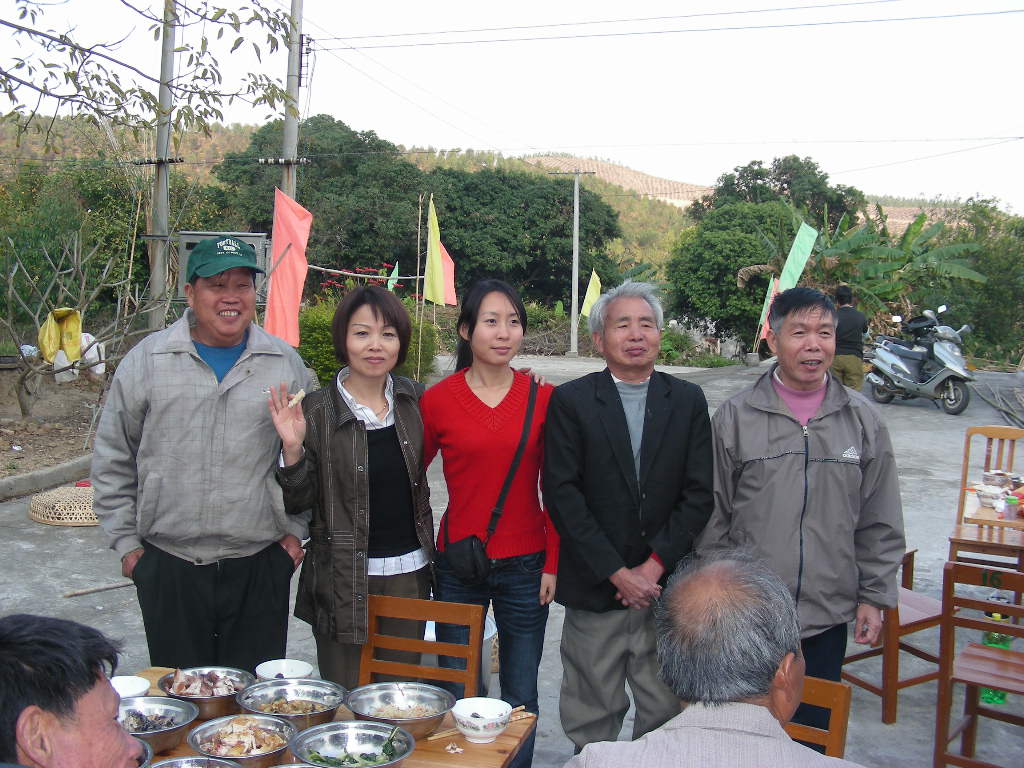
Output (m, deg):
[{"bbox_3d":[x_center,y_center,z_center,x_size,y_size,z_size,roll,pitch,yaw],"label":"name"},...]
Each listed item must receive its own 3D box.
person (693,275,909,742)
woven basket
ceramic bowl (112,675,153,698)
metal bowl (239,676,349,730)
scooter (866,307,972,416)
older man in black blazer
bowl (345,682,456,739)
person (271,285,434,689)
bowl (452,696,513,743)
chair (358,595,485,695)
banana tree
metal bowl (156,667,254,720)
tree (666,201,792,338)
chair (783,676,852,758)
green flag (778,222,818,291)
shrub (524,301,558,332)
[{"bbox_3d":[0.750,0.550,2.973,0.540,1.599,0.320,2,5,12],"label":"person"},{"bbox_3d":[-2.908,0.812,7.676,0.780,0.160,0.780,1,5,0],"label":"woven basket"},{"bbox_3d":[-0.792,0.642,2.292,0.114,0.058,0.114,0,5,0],"label":"ceramic bowl"},{"bbox_3d":[-0.436,0.659,2.245,0.212,0.070,0.212,2,5,0],"label":"metal bowl"},{"bbox_3d":[5.063,-0.268,14.000,0.690,1.170,1.850,0,5,-19],"label":"scooter"},{"bbox_3d":[0.292,0.548,2.913,0.460,1.606,0.310,1,5,0],"label":"older man in black blazer"},{"bbox_3d":[-0.221,0.665,2.245,0.212,0.069,0.212,2,5,0],"label":"bowl"},{"bbox_3d":[-0.421,0.538,3.022,0.460,1.594,0.360,0,5,-9],"label":"person"},{"bbox_3d":[-0.060,0.673,2.228,0.121,0.063,0.121,2,5,0],"label":"bowl"},{"bbox_3d":[-0.291,1.007,2.900,0.360,0.810,0.410,3,5,12],"label":"chair"},{"bbox_3d":[7.249,-1.685,20.426,2.600,3.000,2.400,1,5,0],"label":"banana tree"},{"bbox_3d":[-0.627,0.646,2.314,0.195,0.067,0.195,2,5,0],"label":"metal bowl"},{"bbox_3d":[5.370,-2.635,27.370,3.500,3.600,3.400,1,5,0],"label":"tree"},{"bbox_3d":[0.437,1.018,2.317,0.380,0.780,0.430,4,6,32],"label":"chair"},{"bbox_3d":[6.604,-2.903,26.000,0.450,1.850,0.120,20,0,0],"label":"green flag"},{"bbox_3d":[0.896,-2.147,38.000,1.500,1.400,1.300,2,5,0],"label":"shrub"}]

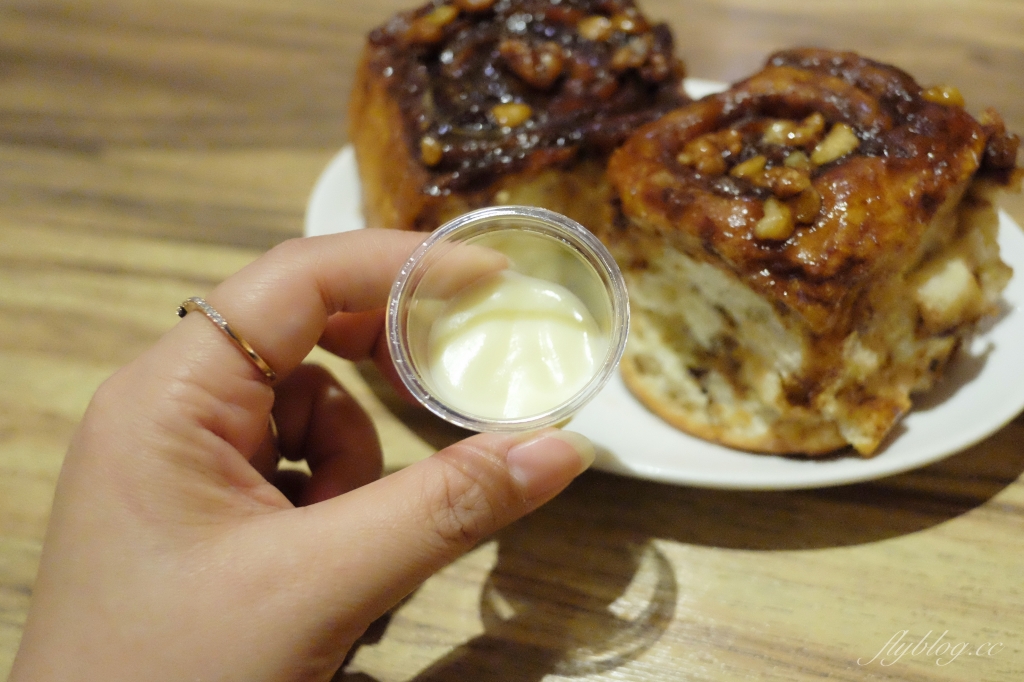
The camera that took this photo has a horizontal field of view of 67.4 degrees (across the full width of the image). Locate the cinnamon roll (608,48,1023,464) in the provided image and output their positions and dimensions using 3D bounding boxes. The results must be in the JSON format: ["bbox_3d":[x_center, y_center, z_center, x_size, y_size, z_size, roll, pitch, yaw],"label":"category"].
[{"bbox_3d":[0.083,-0.028,0.215,0.077,0.062,0.083,32,49,31],"label":"cinnamon roll"}]

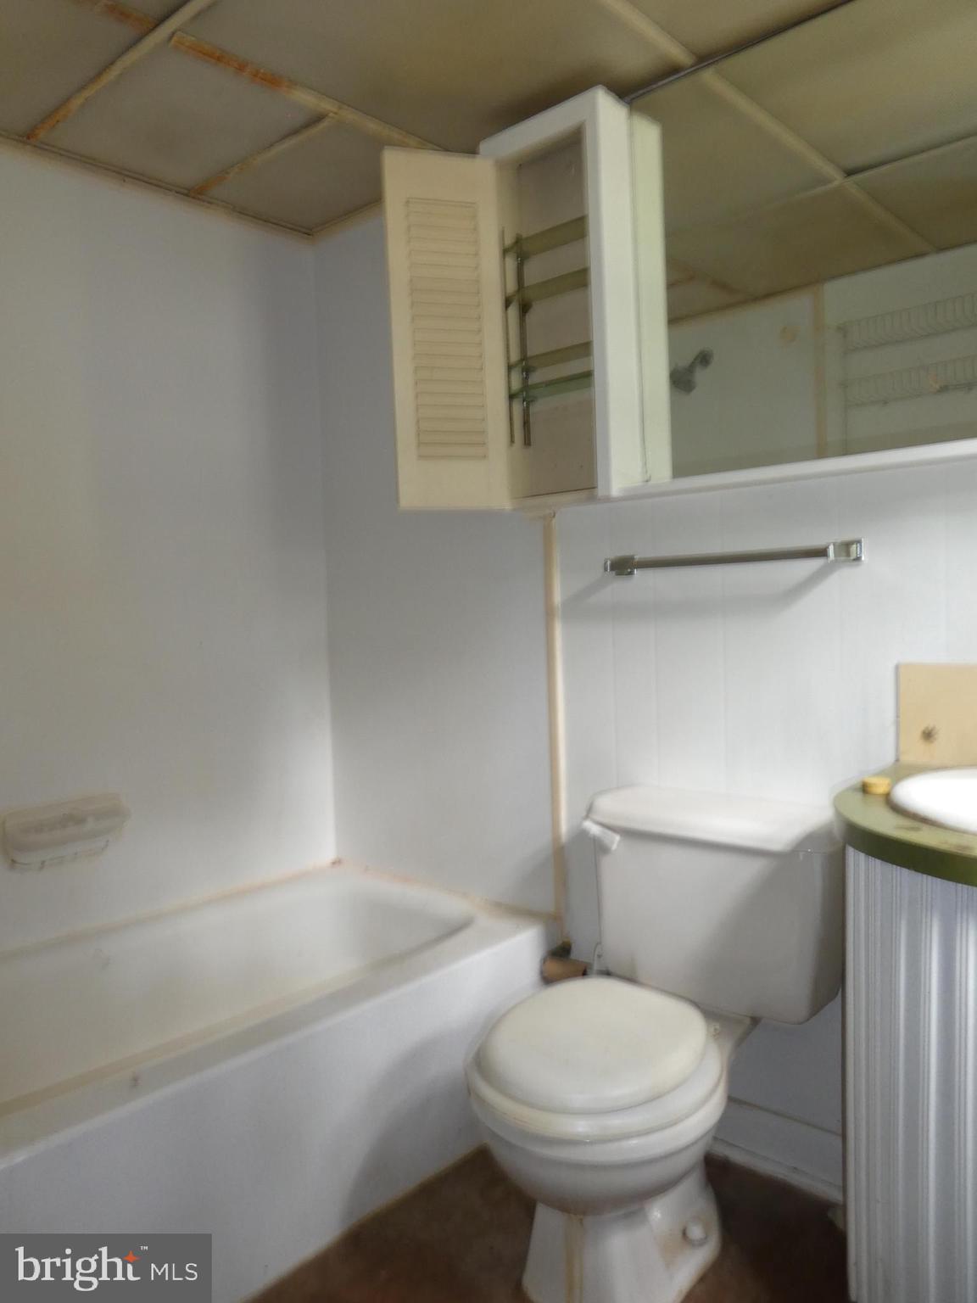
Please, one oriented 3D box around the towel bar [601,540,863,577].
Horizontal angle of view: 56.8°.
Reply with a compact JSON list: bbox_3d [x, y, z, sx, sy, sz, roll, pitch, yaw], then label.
[{"bbox_3d":[0.410,-0.165,1.609,0.488,0.038,0.066,1,4,42],"label":"towel bar"}]

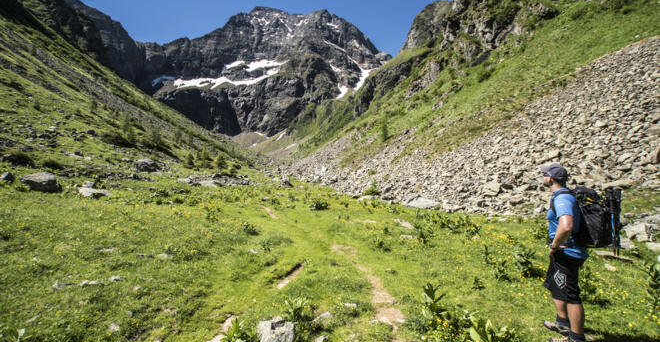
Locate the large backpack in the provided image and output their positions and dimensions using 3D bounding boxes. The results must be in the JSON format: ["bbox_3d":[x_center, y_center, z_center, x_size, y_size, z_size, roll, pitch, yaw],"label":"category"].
[{"bbox_3d":[2.512,0.452,2.850,0.480,0.620,0.360,-1,-1,37],"label":"large backpack"}]

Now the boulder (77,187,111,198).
[{"bbox_3d":[-10.234,0.960,12.800,1.200,0.420,0.950,1,-1,-39],"label":"boulder"}]

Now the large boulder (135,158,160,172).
[{"bbox_3d":[-15.556,-0.554,25.000,1.900,1.150,1.500,1,-1,-32],"label":"large boulder"}]

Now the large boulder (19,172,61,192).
[{"bbox_3d":[-14.362,0.544,14.500,1.500,1.000,1.200,1,-1,-45],"label":"large boulder"}]

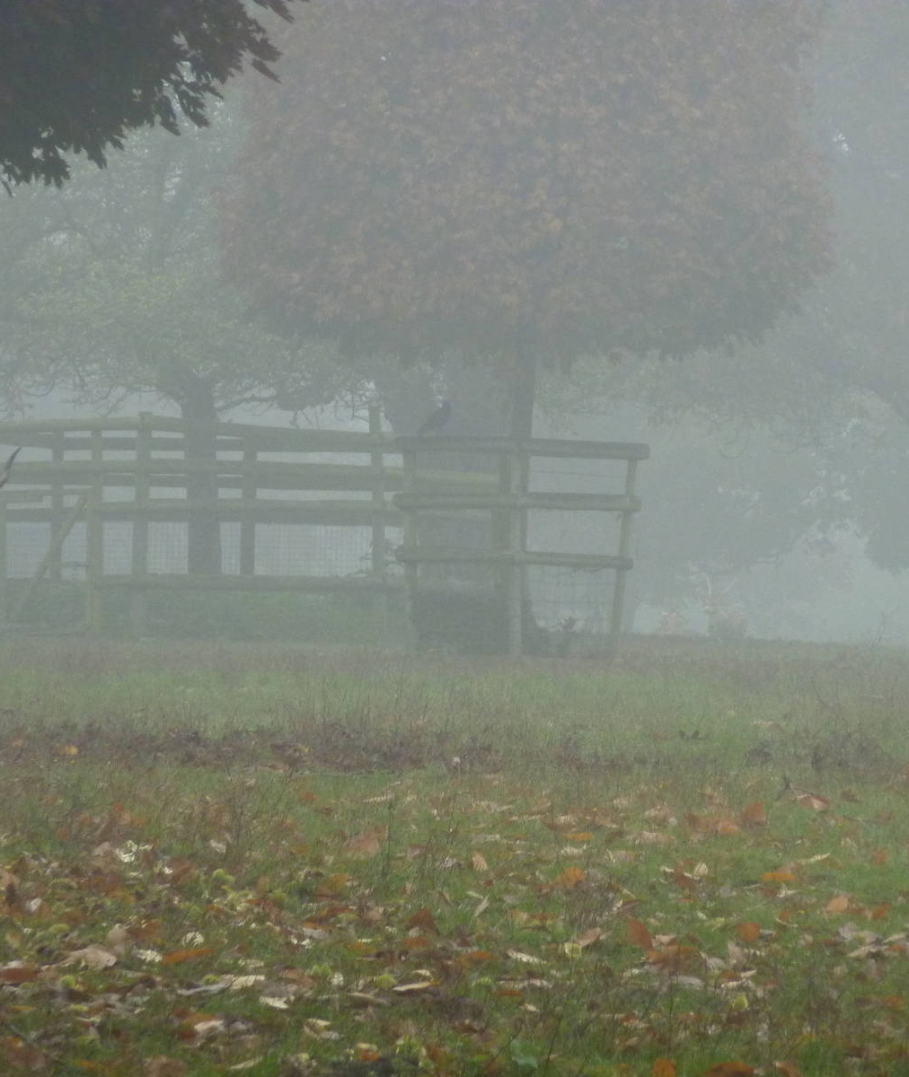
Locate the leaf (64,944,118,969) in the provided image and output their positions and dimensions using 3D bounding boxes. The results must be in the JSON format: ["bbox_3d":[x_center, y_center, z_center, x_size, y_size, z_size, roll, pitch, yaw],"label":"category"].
[{"bbox_3d":[-1.076,1.241,36.900,0.160,0.075,0.100,0,1,0],"label":"leaf"}]

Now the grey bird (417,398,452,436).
[{"bbox_3d":[-0.144,-0.878,91.000,0.270,0.260,0.150,0,1,-6],"label":"grey bird"}]

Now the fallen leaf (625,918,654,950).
[{"bbox_3d":[0.567,1.209,38.100,0.088,0.100,0.070,0,1,0],"label":"fallen leaf"}]

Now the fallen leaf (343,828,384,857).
[{"bbox_3d":[-0.332,1.106,45.200,0.149,0.100,0.090,0,1,0],"label":"fallen leaf"}]

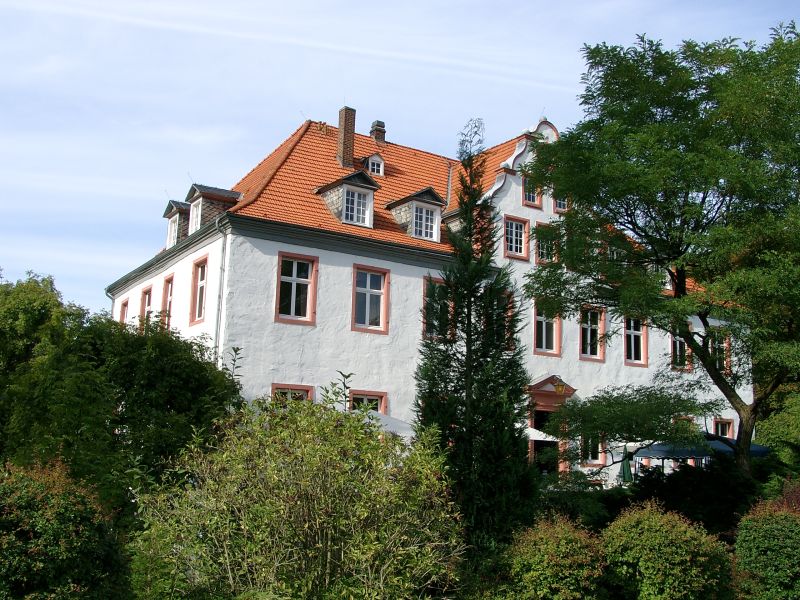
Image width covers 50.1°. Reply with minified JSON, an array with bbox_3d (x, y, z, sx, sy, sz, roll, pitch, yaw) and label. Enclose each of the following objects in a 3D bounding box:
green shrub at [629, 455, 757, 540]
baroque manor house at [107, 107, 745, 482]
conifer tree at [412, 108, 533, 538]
[{"bbox_3d":[5.407,3.761,15.682,2.206,1.755,2.096,-2,-12,19],"label":"green shrub"},{"bbox_3d":[1.739,0.765,40.598,26.979,16.473,15.708,9,-13,-31],"label":"baroque manor house"},{"bbox_3d":[1.501,0.372,17.184,2.373,8.544,2.373,1,-11,5],"label":"conifer tree"}]

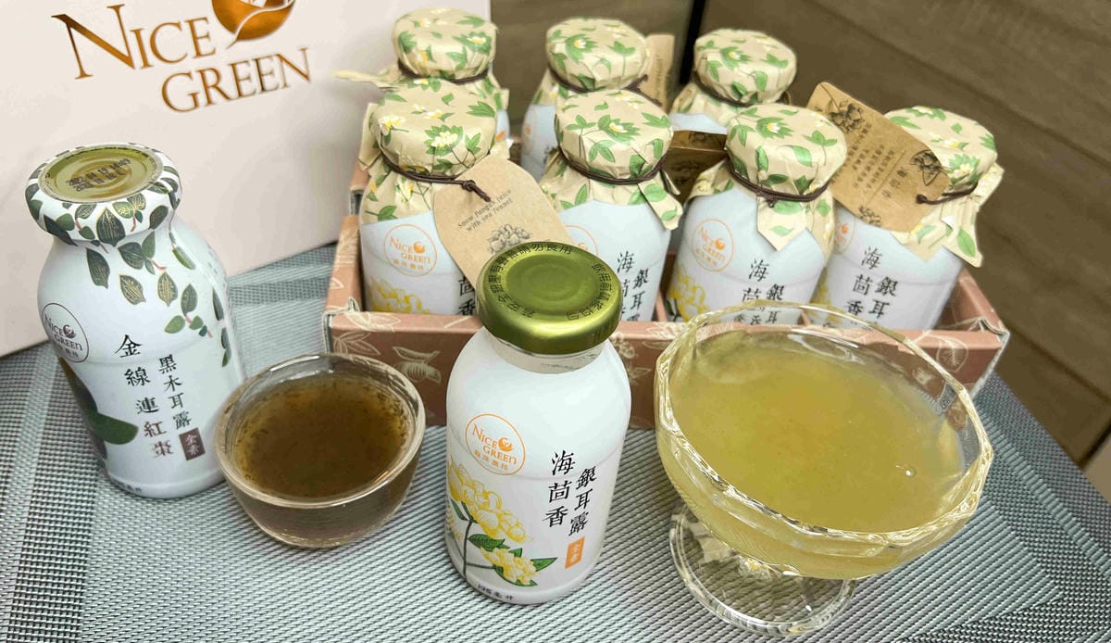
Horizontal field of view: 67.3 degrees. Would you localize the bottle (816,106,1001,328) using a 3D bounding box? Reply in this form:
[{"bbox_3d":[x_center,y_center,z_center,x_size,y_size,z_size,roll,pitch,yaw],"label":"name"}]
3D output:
[{"bbox_3d":[0.141,-0.025,0.358,0.062,0.129,0.062,-20,48,-27],"label":"bottle"}]

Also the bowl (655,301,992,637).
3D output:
[{"bbox_3d":[0.083,0.056,0.294,0.107,0.081,0.107,4,41,-3],"label":"bowl"}]

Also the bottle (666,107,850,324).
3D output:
[{"bbox_3d":[0.081,-0.024,0.349,0.062,0.129,0.062,19,43,14],"label":"bottle"}]

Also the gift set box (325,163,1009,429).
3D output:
[{"bbox_3d":[0.043,-0.024,0.402,0.278,0.056,0.148,1,42,-6],"label":"gift set box"}]

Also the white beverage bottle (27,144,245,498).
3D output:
[{"bbox_3d":[-0.144,0.002,0.295,0.059,0.125,0.059,-17,46,-25],"label":"white beverage bottle"}]

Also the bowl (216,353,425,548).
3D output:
[{"bbox_3d":[-0.087,0.051,0.318,0.073,0.038,0.073,1,42,-6],"label":"bowl"}]

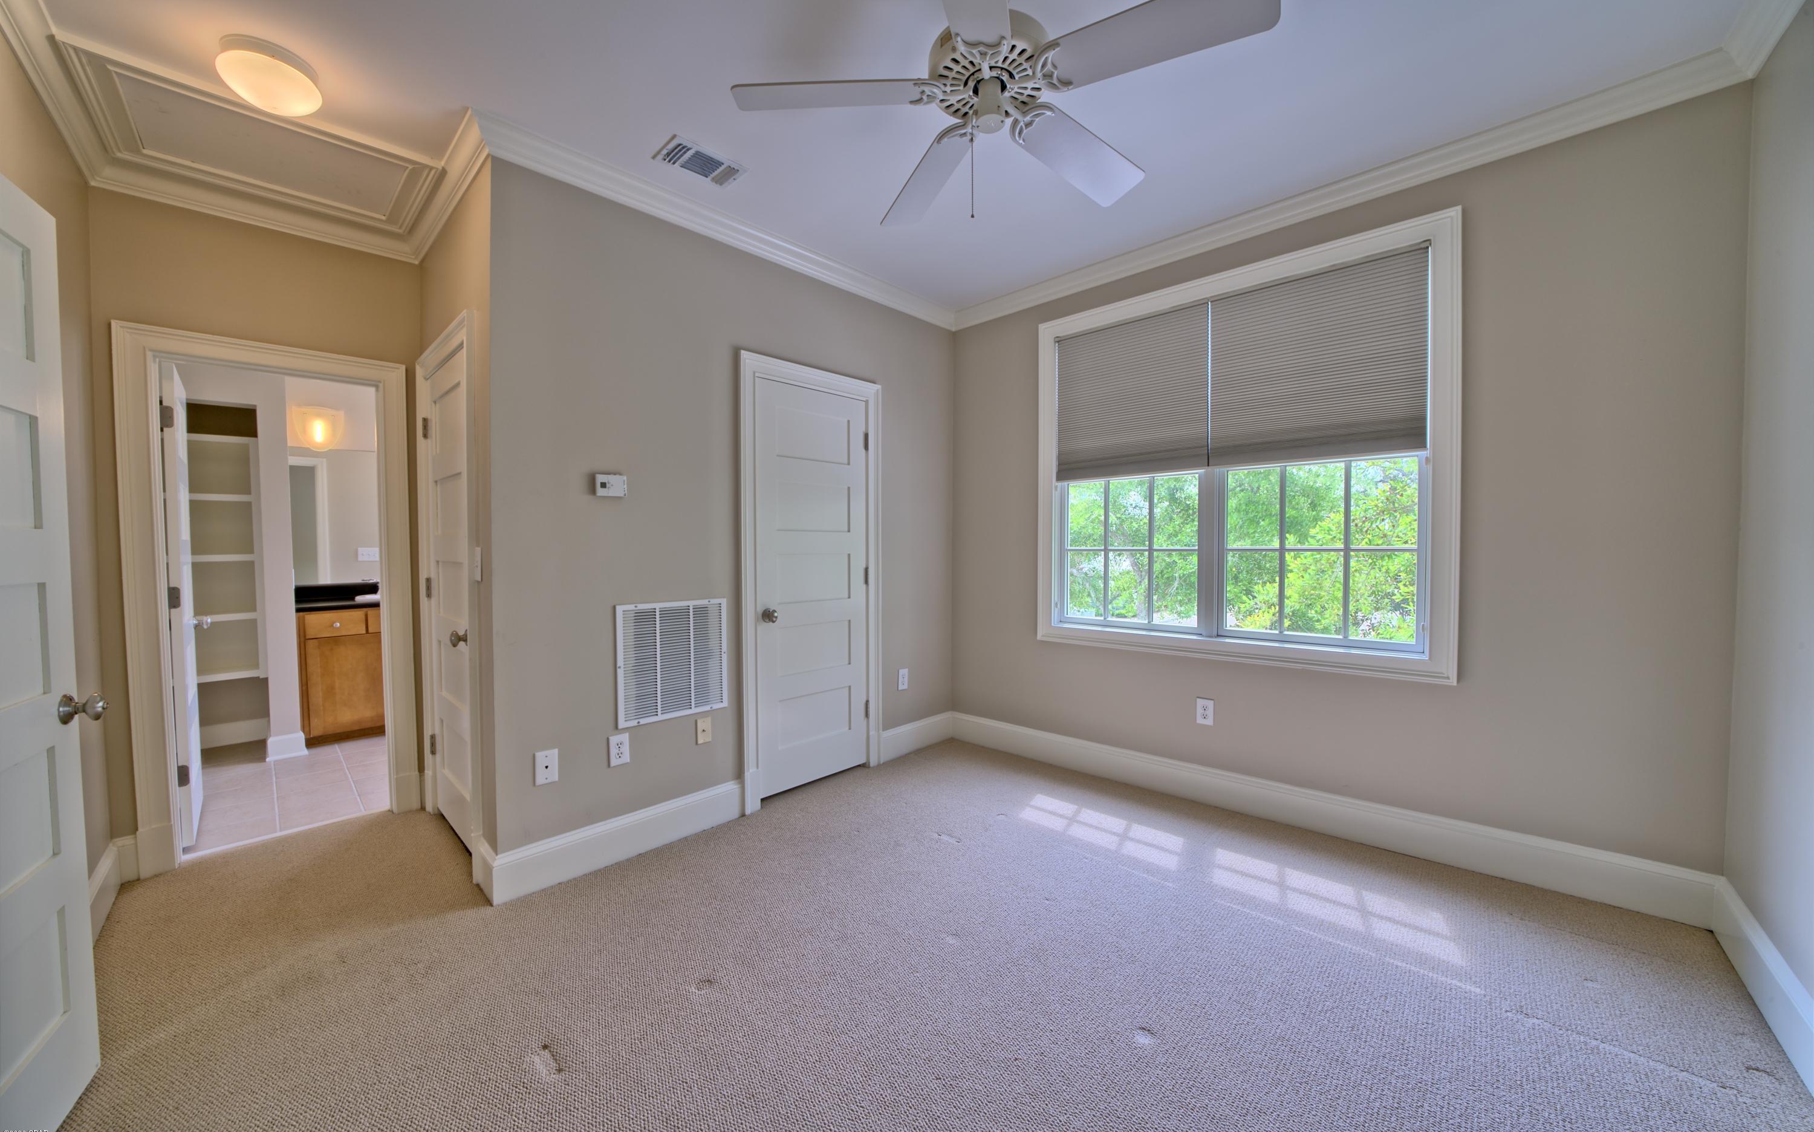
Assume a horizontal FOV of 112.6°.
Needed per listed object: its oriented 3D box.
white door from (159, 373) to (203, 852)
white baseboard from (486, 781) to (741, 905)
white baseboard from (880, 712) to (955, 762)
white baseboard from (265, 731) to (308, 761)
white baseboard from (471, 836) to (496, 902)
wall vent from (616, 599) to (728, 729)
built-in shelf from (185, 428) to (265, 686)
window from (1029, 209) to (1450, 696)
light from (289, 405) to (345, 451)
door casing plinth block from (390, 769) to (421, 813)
[{"bbox_3d":[-3.282,0.159,2.751,0.716,2.013,0.035,1,2,43],"label":"white door"},{"bbox_3d":[-1.110,1.094,2.476,0.020,0.172,0.992,1,2,43],"label":"white baseboard"},{"bbox_3d":[0.081,1.050,3.725,0.020,0.172,0.691,1,2,43],"label":"white baseboard"},{"bbox_3d":[-3.733,1.086,3.648,0.030,0.149,0.171,1,2,43],"label":"white baseboard"},{"bbox_3d":[-1.526,1.102,2.196,0.249,0.177,0.022,1,2,43],"label":"white baseboard"},{"bbox_3d":[-0.989,0.405,2.590,0.025,0.498,0.488,1,2,43],"label":"wall vent"},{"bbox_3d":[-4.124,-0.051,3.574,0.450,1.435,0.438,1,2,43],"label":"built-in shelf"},{"bbox_3d":[1.445,-0.458,2.927,1.796,1.799,0.100,1,2,43],"label":"window"},{"bbox_3d":[-4.033,-0.932,4.140,0.130,0.286,0.253,1,2,43],"label":"light"},{"bbox_3d":[-2.386,1.075,2.885,0.030,0.199,0.102,1,2,43],"label":"door casing plinth block"}]

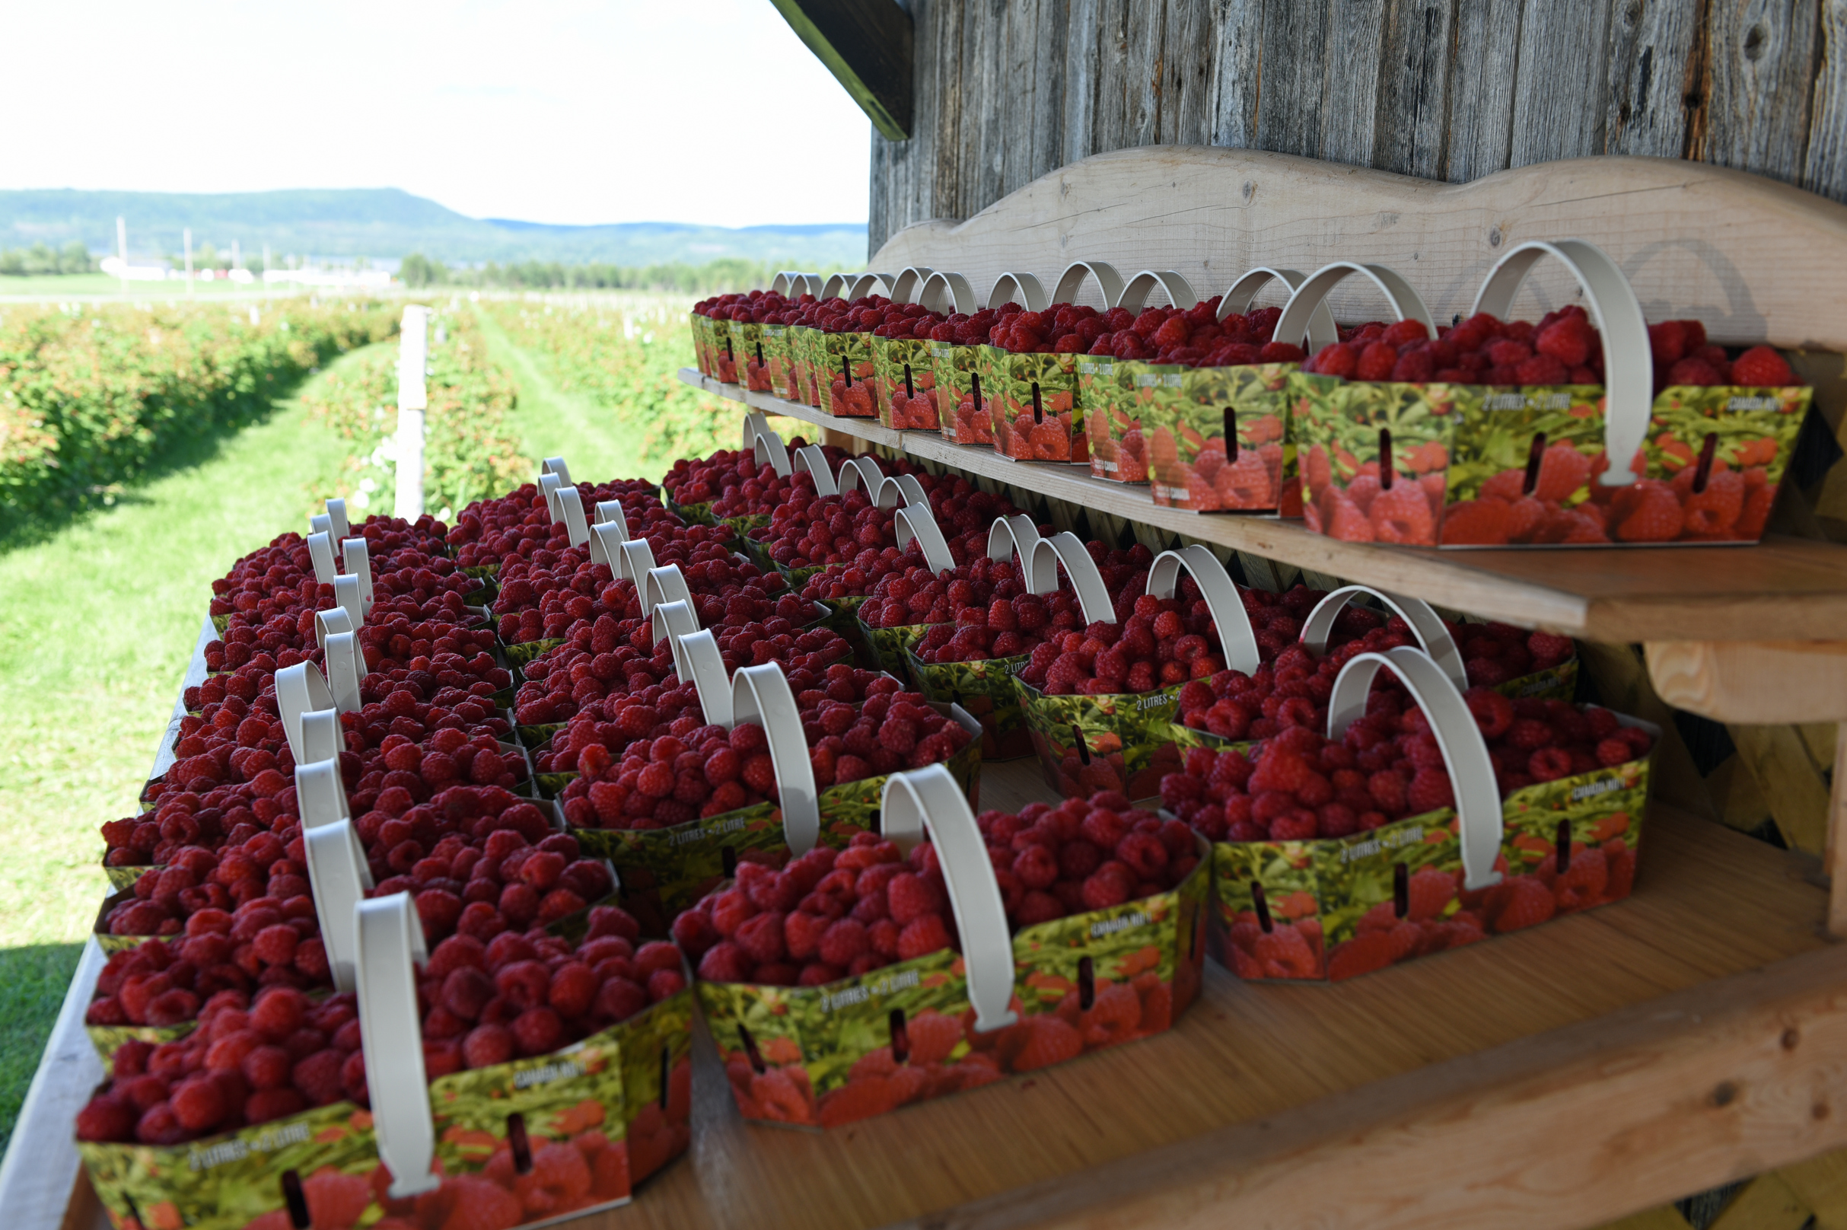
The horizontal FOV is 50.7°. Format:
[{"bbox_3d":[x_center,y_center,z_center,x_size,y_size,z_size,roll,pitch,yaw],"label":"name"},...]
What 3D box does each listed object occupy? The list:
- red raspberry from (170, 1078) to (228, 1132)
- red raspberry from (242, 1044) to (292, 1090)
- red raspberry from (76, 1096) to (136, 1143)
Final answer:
[{"bbox_3d":[-0.306,0.206,0.822,0.025,0.022,0.024,-2,11,-21],"label":"red raspberry"},{"bbox_3d":[-0.279,0.192,0.829,0.022,0.021,0.022,-2,11,-19],"label":"red raspberry"},{"bbox_3d":[-0.336,0.207,0.801,0.024,0.019,0.022,-11,12,-13],"label":"red raspberry"}]

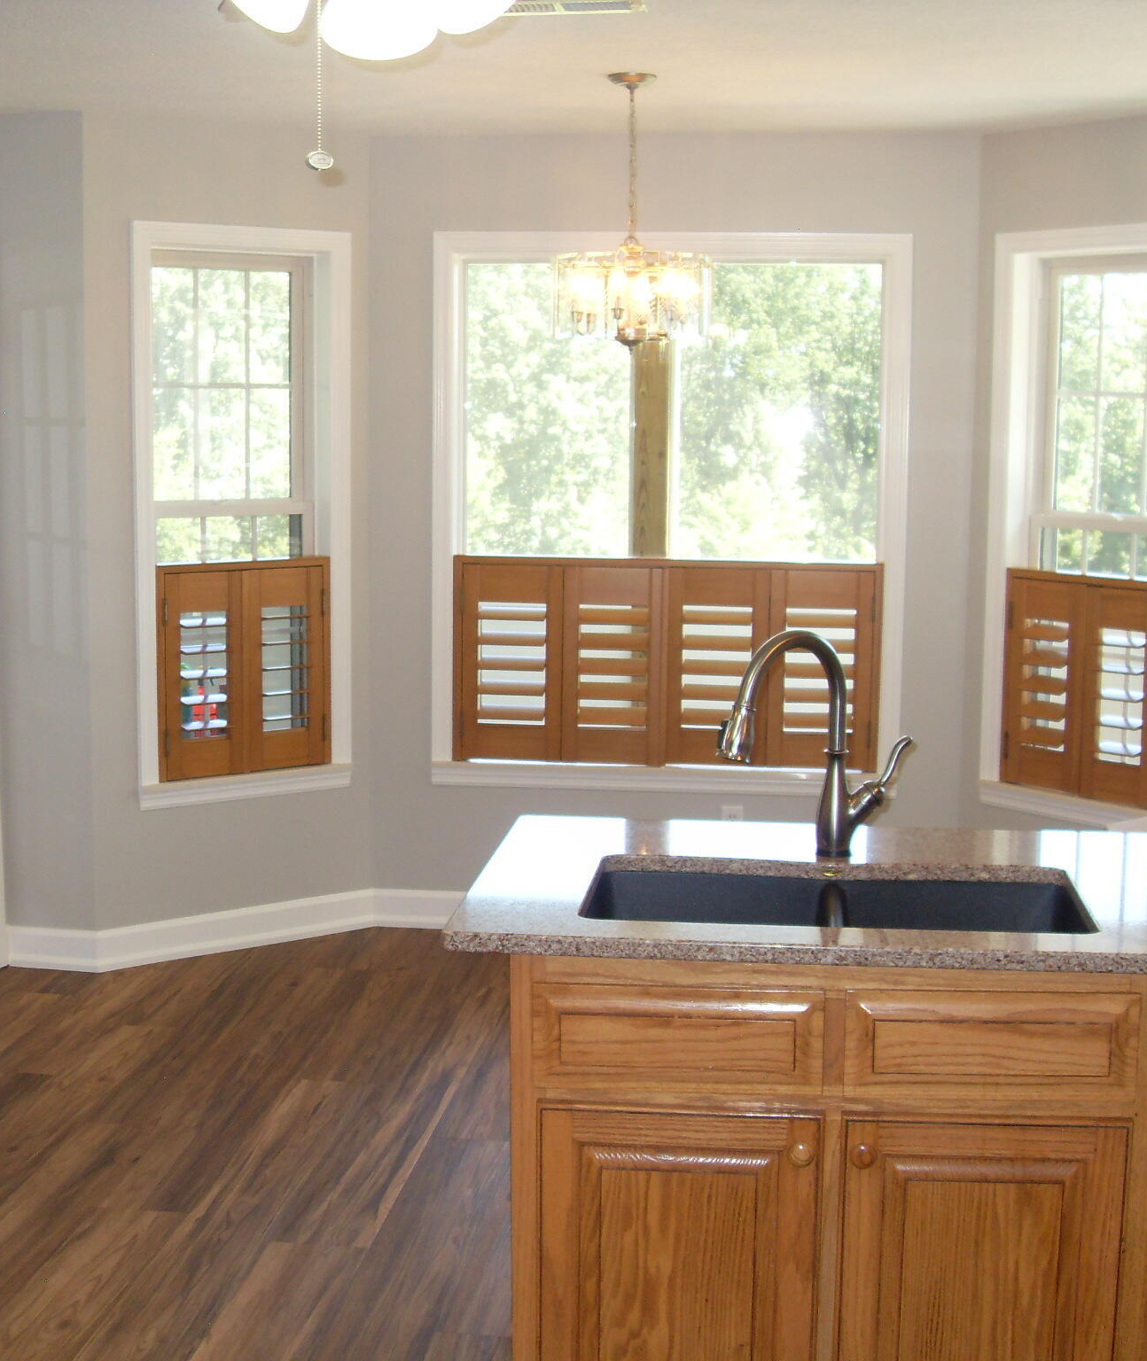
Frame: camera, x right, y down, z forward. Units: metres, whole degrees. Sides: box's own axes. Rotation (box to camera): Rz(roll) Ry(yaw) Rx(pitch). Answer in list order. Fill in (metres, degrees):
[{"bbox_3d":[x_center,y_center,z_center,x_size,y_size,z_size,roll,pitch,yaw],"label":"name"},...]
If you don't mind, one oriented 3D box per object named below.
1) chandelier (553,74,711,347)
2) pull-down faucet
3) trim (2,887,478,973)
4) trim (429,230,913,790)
[{"bbox_3d":[0.146,-1.152,4.786,0.400,0.680,0.400,1,8,7],"label":"chandelier"},{"bbox_3d":[0.382,0.107,3.030,0.310,0.368,0.150,-6,10,-42],"label":"pull-down faucet"},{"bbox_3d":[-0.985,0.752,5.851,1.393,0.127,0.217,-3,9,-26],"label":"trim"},{"bbox_3d":[0.282,-0.495,5.857,1.435,1.694,0.080,1,8,7],"label":"trim"}]

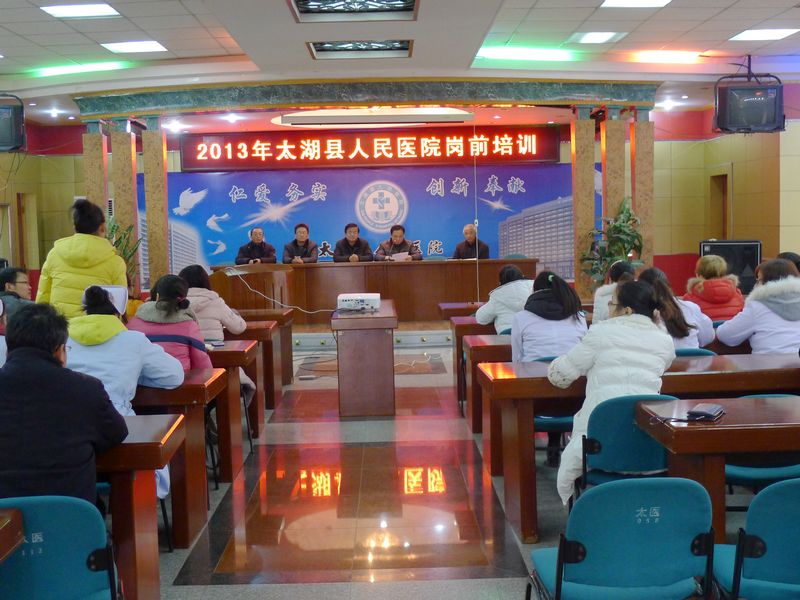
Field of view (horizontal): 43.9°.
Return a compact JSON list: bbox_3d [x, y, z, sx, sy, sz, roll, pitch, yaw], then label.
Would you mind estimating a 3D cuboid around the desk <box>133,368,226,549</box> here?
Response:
[{"bbox_3d":[-1.655,0.767,4.688,1.600,0.757,0.480,-1,5,-1],"label":"desk"}]

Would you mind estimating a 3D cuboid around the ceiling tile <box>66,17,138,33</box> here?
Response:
[{"bbox_3d":[-2.686,-2.484,8.973,0.600,0.020,0.600,-1,5,-1],"label":"ceiling tile"}]

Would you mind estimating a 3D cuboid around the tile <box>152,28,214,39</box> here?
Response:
[{"bbox_3d":[-2.120,-2.560,9.571,0.600,0.020,0.600,-1,5,-1],"label":"tile"}]

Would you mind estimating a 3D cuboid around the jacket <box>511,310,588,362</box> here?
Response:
[{"bbox_3d":[0.822,0.303,5.453,0.440,0.530,0.560,-1,5,-1],"label":"jacket"}]

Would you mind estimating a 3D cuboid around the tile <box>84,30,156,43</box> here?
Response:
[{"bbox_3d":[-2.716,-2.581,9.721,0.600,0.025,0.600,-1,5,-1],"label":"tile"}]

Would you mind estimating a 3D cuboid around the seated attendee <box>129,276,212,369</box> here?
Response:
[{"bbox_3d":[-1.195,0.464,5.442,0.520,1.220,0.750,-1,5,-1],"label":"seated attendee"}]

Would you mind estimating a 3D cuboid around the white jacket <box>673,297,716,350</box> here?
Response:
[{"bbox_3d":[1.467,0.287,5.413,0.460,0.640,0.420,-1,5,-1],"label":"white jacket"}]

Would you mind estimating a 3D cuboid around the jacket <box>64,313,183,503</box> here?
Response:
[{"bbox_3d":[-1.159,0.455,4.292,0.490,0.770,0.460,-1,5,-1],"label":"jacket"}]

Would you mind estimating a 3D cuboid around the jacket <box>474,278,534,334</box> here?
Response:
[{"bbox_3d":[0.760,0.146,6.719,0.490,0.580,0.550,-2,5,-9],"label":"jacket"}]

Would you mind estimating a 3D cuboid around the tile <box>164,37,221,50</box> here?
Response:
[{"bbox_3d":[-2.177,-2.667,10.376,0.600,0.020,0.600,-1,5,-1],"label":"tile"}]

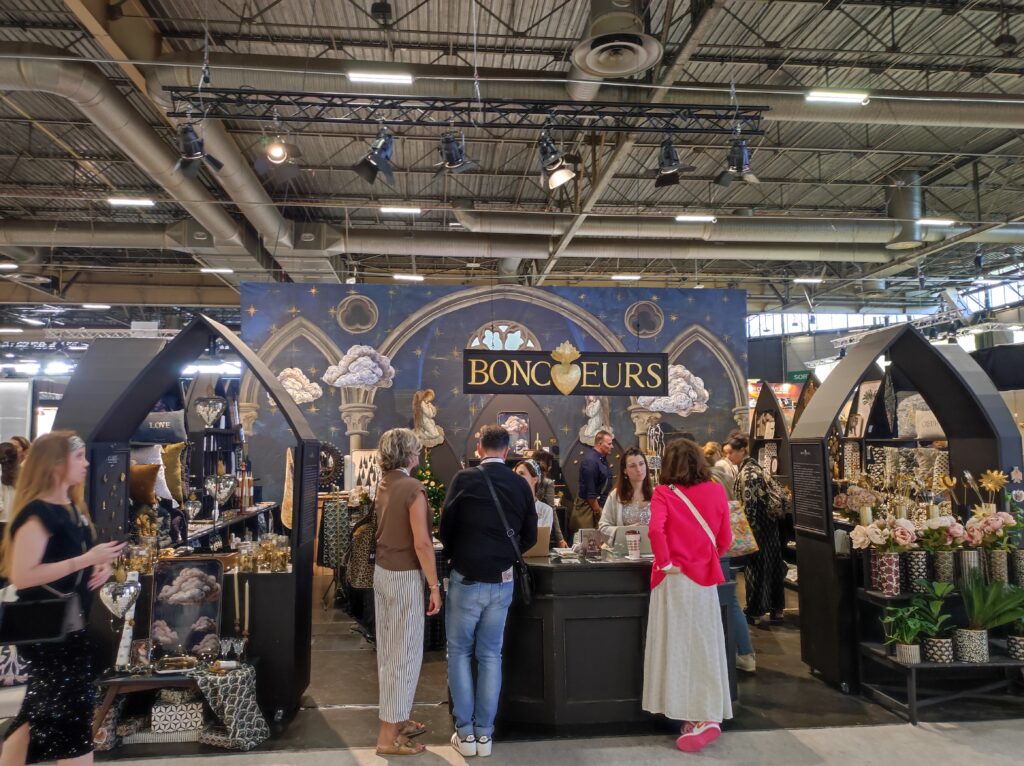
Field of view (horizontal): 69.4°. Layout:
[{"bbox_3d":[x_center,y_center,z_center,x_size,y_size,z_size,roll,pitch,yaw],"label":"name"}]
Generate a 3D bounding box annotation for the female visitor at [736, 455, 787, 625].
[{"bbox_3d":[2.253,1.318,6.720,0.480,1.650,0.420,-2,-5,24],"label":"female visitor"}]

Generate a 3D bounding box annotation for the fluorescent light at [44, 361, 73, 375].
[{"bbox_3d":[-7.623,-0.261,12.418,0.480,0.180,0.180,0,-5,-5],"label":"fluorescent light"}]

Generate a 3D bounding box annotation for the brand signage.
[{"bbox_3d":[0.547,-0.136,7.279,2.036,0.540,0.070,0,-5,-5],"label":"brand signage"}]

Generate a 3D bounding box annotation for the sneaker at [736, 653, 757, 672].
[{"bbox_3d":[1.629,2.016,5.374,0.275,0.120,0.100,-4,-6,34],"label":"sneaker"}]

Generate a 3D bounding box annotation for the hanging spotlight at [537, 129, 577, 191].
[{"bbox_3d":[0.446,-2.249,7.400,0.350,0.480,0.350,-27,6,-24],"label":"hanging spotlight"}]

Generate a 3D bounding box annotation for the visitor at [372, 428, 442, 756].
[{"bbox_3d":[-0.585,1.105,4.019,0.310,1.700,0.430,4,-6,-40],"label":"visitor"}]

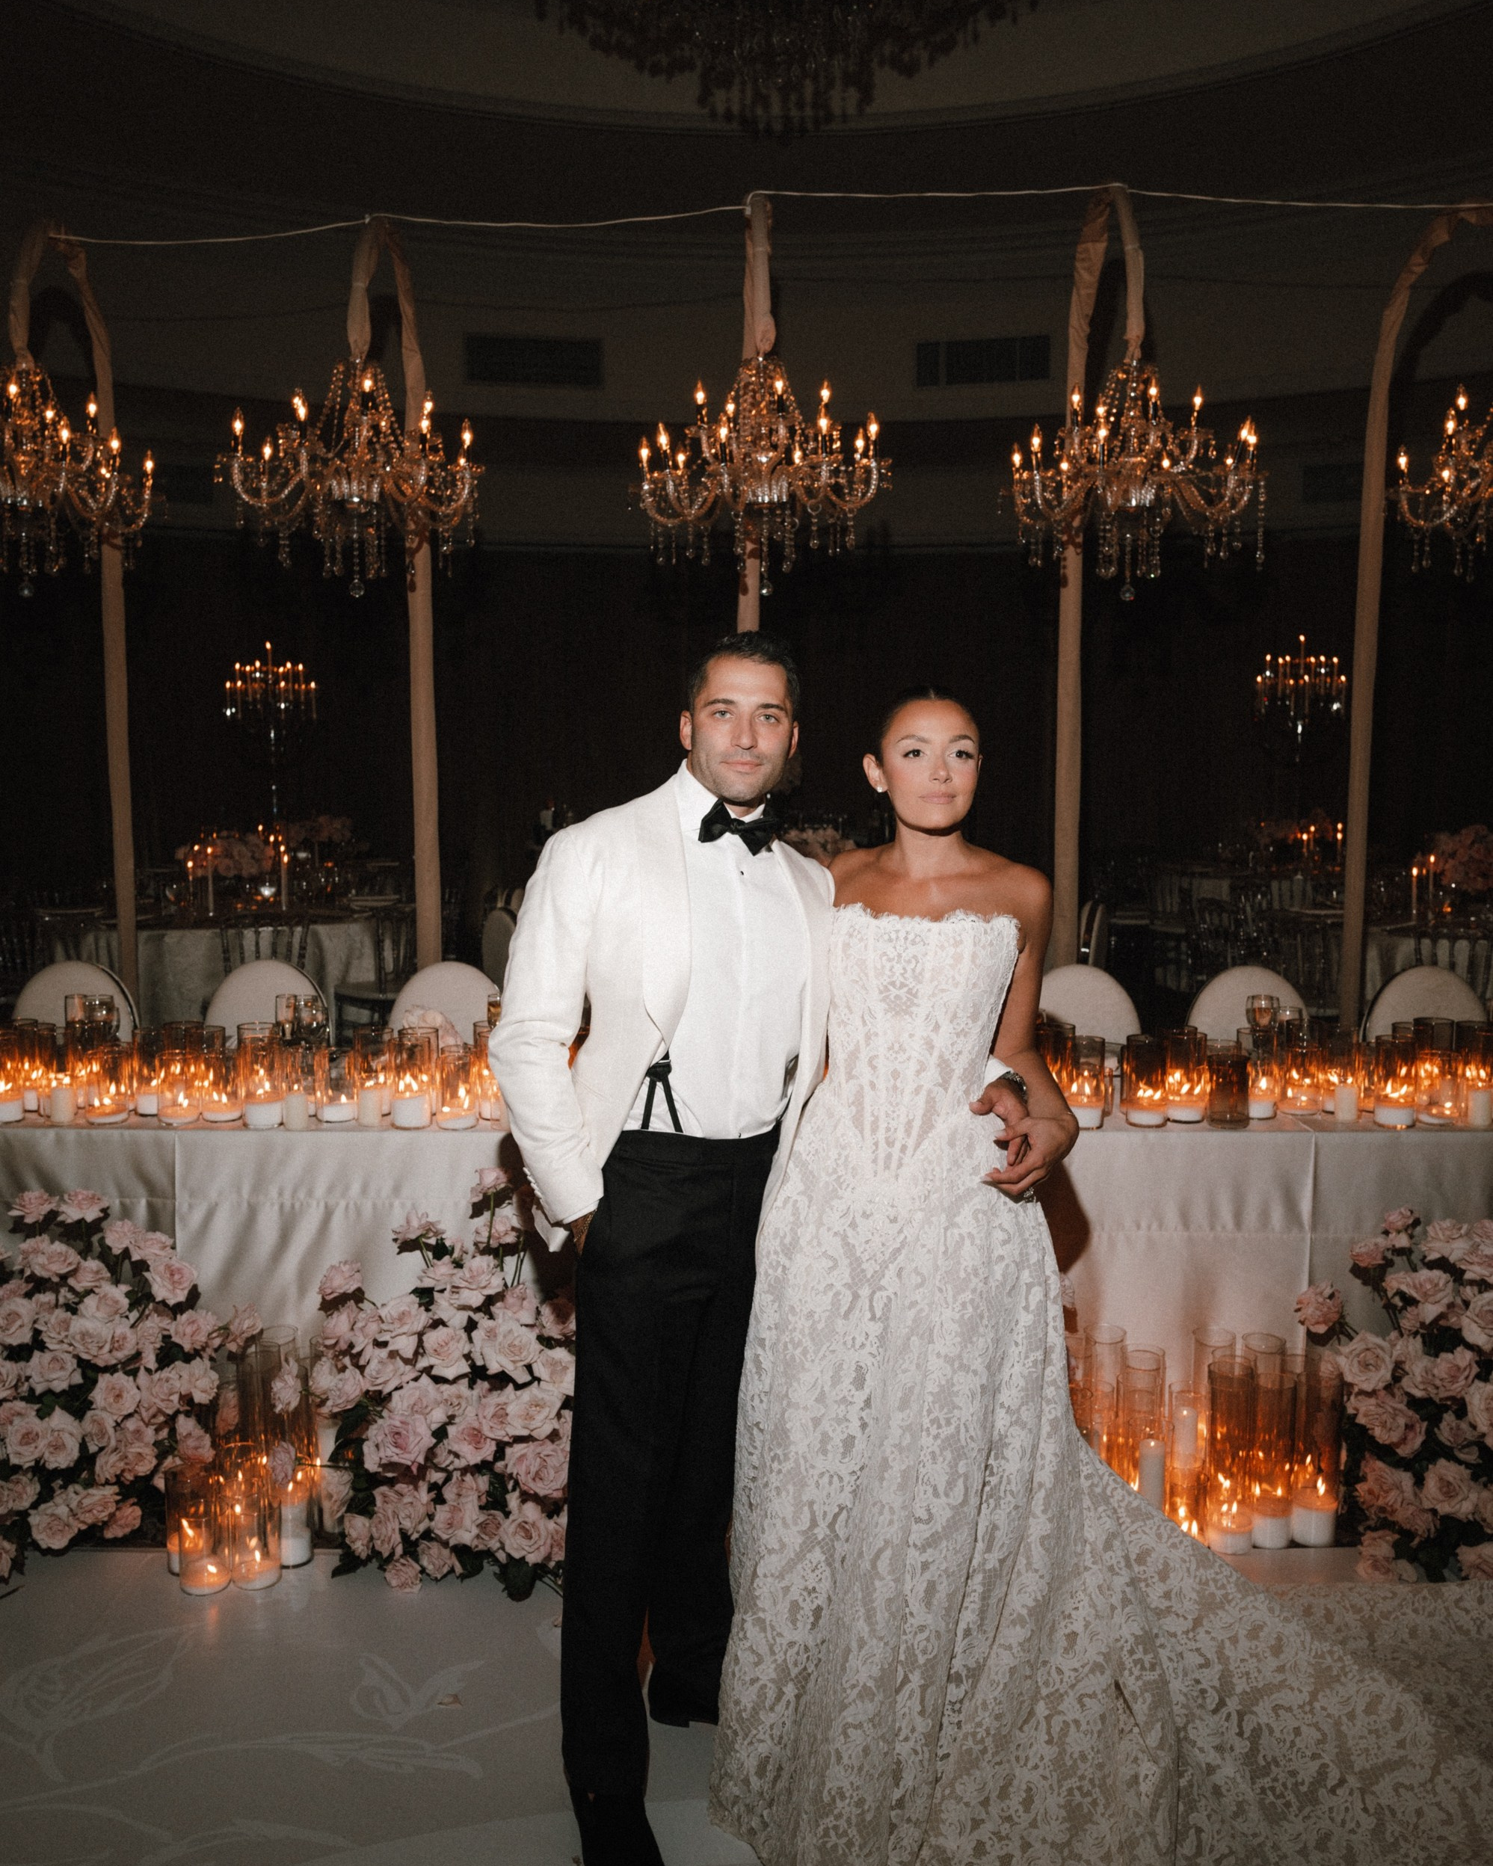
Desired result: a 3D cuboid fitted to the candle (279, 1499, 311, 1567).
[{"bbox_3d":[-0.925,1.221,3.553,0.078,0.108,0.078,0,8,0],"label":"candle"}]

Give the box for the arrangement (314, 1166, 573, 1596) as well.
[{"bbox_3d":[-0.595,0.876,3.630,0.590,0.770,0.480,0,8,0],"label":"arrangement"}]

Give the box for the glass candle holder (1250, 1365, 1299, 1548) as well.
[{"bbox_3d":[1.098,1.091,3.626,0.087,0.357,0.087,0,9,0],"label":"glass candle holder"}]

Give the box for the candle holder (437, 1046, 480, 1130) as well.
[{"bbox_3d":[-0.675,0.363,4.093,0.093,0.181,0.093,0,7,0],"label":"candle holder"}]

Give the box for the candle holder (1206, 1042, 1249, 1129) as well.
[{"bbox_3d":[1.111,0.352,4.024,0.085,0.184,0.085,0,8,0],"label":"candle holder"}]

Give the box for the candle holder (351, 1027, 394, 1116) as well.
[{"bbox_3d":[-0.874,0.325,4.085,0.089,0.187,0.089,0,9,0],"label":"candle holder"}]

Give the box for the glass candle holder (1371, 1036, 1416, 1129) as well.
[{"bbox_3d":[1.498,0.343,4.027,0.084,0.200,0.084,0,8,0],"label":"glass candle holder"}]

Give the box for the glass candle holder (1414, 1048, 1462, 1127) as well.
[{"bbox_3d":[1.586,0.354,3.997,0.093,0.157,0.093,0,9,0],"label":"glass candle holder"}]

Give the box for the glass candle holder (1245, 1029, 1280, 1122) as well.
[{"bbox_3d":[1.188,0.329,4.037,0.087,0.193,0.087,0,9,0],"label":"glass candle holder"}]

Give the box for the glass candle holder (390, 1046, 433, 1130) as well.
[{"bbox_3d":[-0.785,0.357,4.092,0.093,0.194,0.093,0,7,0],"label":"glass candle holder"}]

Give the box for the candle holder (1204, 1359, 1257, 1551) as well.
[{"bbox_3d":[1.005,1.085,3.621,0.093,0.369,0.093,0,9,0],"label":"candle holder"}]

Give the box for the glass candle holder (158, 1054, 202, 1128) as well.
[{"bbox_3d":[-1.342,0.370,4.134,0.093,0.157,0.093,0,7,0],"label":"glass candle holder"}]

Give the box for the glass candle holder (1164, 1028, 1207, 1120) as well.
[{"bbox_3d":[1.030,0.335,4.088,0.089,0.201,0.089,0,8,0],"label":"glass candle holder"}]

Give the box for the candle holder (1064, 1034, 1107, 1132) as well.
[{"bbox_3d":[0.795,0.351,4.089,0.091,0.207,0.091,0,7,0],"label":"candle holder"}]

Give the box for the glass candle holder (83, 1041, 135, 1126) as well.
[{"bbox_3d":[-1.461,0.348,3.996,0.093,0.169,0.093,0,9,0],"label":"glass candle holder"}]

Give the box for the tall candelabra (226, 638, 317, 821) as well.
[{"bbox_3d":[-3.176,-1.188,11.541,0.610,1.445,0.610,0,7,0],"label":"tall candelabra"}]

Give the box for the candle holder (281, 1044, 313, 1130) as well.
[{"bbox_3d":[-1.031,0.354,4.002,0.070,0.185,0.070,0,8,0],"label":"candle holder"}]

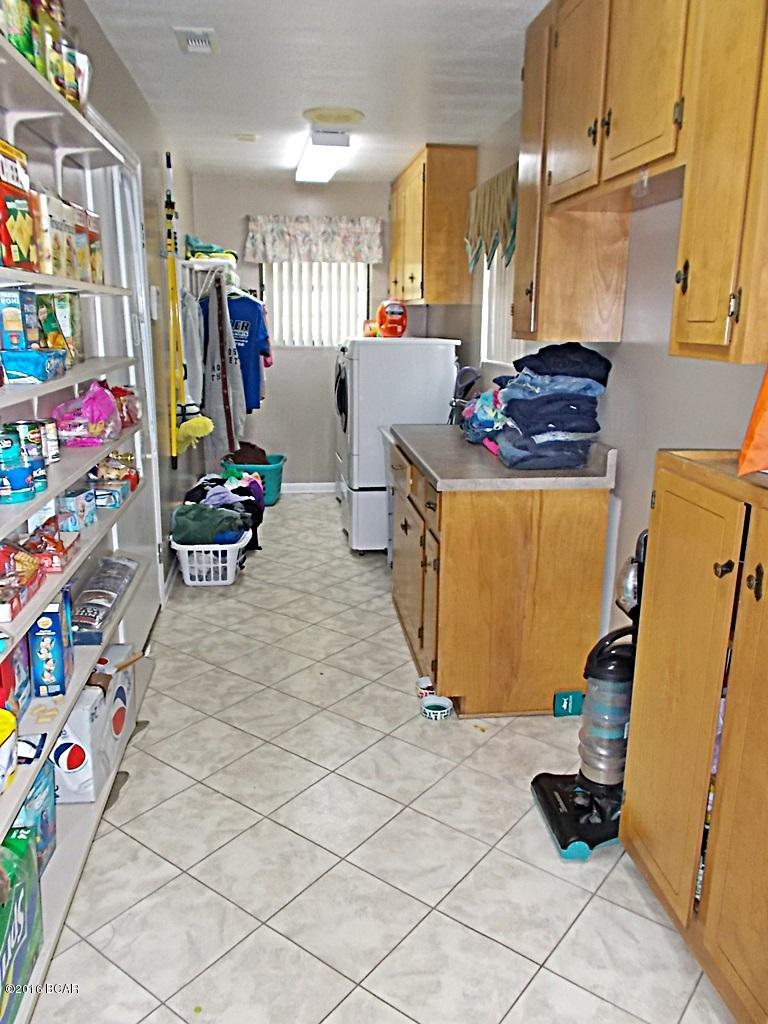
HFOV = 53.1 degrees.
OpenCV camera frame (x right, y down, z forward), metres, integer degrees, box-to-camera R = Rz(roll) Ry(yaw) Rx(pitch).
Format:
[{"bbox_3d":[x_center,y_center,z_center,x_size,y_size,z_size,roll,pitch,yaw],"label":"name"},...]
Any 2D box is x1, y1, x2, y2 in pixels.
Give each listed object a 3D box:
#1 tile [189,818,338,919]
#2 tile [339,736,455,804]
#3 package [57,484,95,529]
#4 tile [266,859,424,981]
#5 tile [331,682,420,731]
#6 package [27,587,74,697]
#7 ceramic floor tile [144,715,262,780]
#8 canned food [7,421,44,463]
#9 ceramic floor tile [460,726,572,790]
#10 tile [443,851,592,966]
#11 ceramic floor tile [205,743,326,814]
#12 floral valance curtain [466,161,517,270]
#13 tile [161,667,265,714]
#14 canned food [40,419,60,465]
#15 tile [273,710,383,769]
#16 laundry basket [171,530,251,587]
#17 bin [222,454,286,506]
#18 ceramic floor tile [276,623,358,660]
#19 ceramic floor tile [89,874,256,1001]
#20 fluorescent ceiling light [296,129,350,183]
[{"bbox_3d":[-0.327,0.978,2.123,0.302,0.010,0.302,11,17,36],"label":"tile"},{"bbox_3d":[0.044,0.871,2.602,0.305,0.012,0.305,11,17,36],"label":"tile"},{"bbox_3d":[-0.861,-0.007,2.159,0.053,0.098,0.112,1,13,-1],"label":"package"},{"bbox_3d":[-0.086,1.024,1.945,0.302,0.010,0.302,11,17,36],"label":"tile"},{"bbox_3d":[-0.016,0.766,3.013,0.303,0.010,0.303,11,17,36],"label":"tile"},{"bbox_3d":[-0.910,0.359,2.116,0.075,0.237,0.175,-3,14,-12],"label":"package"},{"bbox_3d":[-0.629,0.835,2.725,0.305,0.012,0.305,11,17,36],"label":"ceramic floor tile"},{"bbox_3d":[-0.821,-0.143,1.781,0.077,0.116,0.077,-1,14,-8],"label":"canned food"},{"bbox_3d":[0.472,0.862,2.660,0.305,0.012,0.305,11,17,36],"label":"ceramic floor tile"},{"bbox_3d":[0.345,1.020,2.006,0.305,0.012,0.305,11,17,36],"label":"tile"},{"bbox_3d":[-0.385,0.881,2.545,0.305,0.012,0.305,11,17,36],"label":"ceramic floor tile"},{"bbox_3d":[0.595,-1.487,3.954,0.100,0.460,1.100,-1,14,-7],"label":"floral valance curtain"},{"bbox_3d":[-0.686,0.730,3.135,0.303,0.010,0.303,11,17,36],"label":"tile"},{"bbox_3d":[-0.970,-0.201,2.192,0.076,0.118,0.076,-1,14,-8],"label":"canned food"},{"bbox_3d":[-0.201,0.822,2.777,0.303,0.010,0.303,11,17,36],"label":"tile"},{"bbox_3d":[-0.998,0.244,4.541,0.430,0.260,0.570,-1,14,-8],"label":"laundry basket"},{"bbox_3d":[-1.077,-0.259,6.447,0.530,0.340,0.460,-1,14,-7],"label":"bin"},{"bbox_3d":[-0.315,0.618,3.600,0.302,0.010,0.302,11,17,36],"label":"ceramic floor tile"},{"bbox_3d":[-0.513,1.035,1.890,0.303,0.010,0.303,11,17,36],"label":"ceramic floor tile"},{"bbox_3d":[-0.422,-2.373,5.142,0.220,0.105,1.200,-2,14,-10],"label":"fluorescent ceiling light"}]

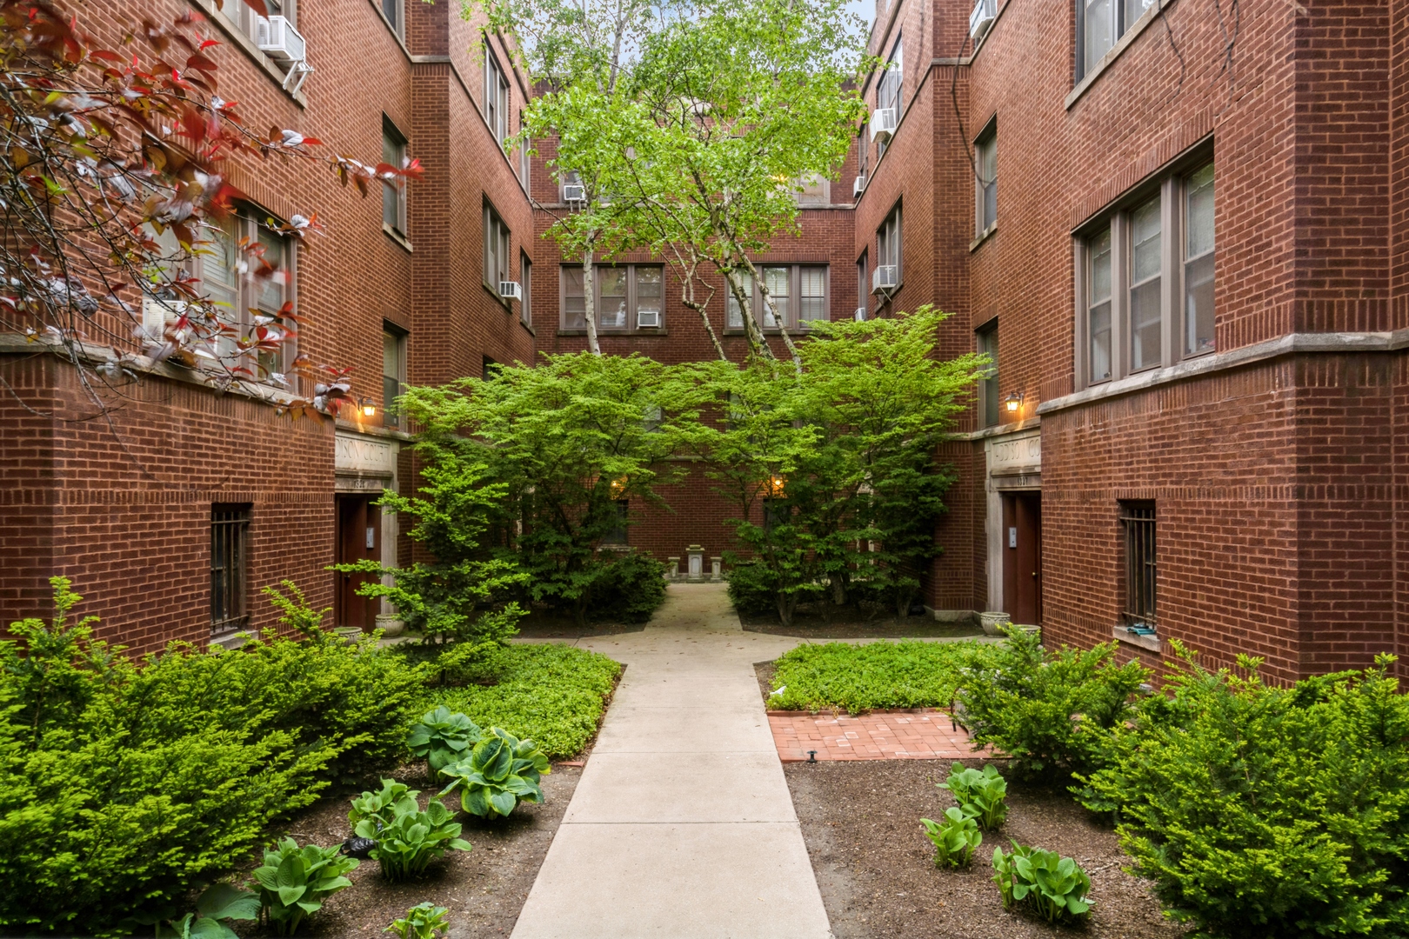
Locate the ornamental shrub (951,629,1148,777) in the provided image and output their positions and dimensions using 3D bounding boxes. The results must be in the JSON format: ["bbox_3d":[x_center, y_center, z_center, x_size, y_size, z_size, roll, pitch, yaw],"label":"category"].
[{"bbox_3d":[2.737,1.761,7.400,1.500,1.041,1.300,0,-2,0],"label":"ornamental shrub"}]

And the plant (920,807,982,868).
[{"bbox_3d":[1.400,2.070,5.330,0.360,0.303,0.340,0,-2,0],"label":"plant"}]

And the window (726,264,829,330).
[{"bbox_3d":[1.818,-4.297,23.500,2.560,1.650,0.170,0,-2,0],"label":"window"}]

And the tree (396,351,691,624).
[{"bbox_3d":[-2.618,0.306,15.300,4.800,4.414,4.100,0,-2,0],"label":"tree"}]

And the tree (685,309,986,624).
[{"bbox_3d":[2.157,-0.058,15.400,4.900,5.119,4.100,0,-2,0],"label":"tree"}]

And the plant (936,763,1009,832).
[{"bbox_3d":[1.690,2.042,5.920,0.440,0.393,0.410,0,-2,0],"label":"plant"}]

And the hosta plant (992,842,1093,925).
[{"bbox_3d":[1.673,2.026,4.650,0.500,0.346,0.440,0,-2,0],"label":"hosta plant"}]

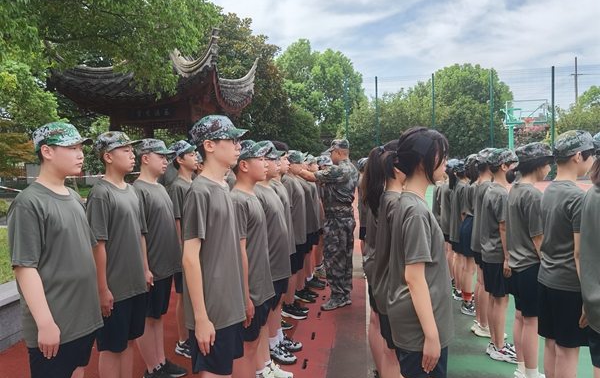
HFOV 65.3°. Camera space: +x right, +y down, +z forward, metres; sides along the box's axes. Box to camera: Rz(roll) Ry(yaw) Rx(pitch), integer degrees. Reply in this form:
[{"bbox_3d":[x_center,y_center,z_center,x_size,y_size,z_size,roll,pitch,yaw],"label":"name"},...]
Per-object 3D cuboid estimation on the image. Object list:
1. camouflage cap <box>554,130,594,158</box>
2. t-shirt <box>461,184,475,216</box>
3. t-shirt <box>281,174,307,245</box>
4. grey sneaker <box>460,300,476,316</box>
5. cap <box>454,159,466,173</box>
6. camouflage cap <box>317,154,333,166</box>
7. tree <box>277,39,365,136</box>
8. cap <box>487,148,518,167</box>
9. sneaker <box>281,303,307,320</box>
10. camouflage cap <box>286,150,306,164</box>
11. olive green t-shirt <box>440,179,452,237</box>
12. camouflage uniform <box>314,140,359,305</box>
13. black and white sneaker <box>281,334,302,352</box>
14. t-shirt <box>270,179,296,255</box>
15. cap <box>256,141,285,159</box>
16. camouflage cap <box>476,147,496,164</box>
[{"bbox_3d":[1.516,-0.243,2.546,0.265,0.135,0.185,-7,3,8],"label":"camouflage cap"},{"bbox_3d":[1.692,0.118,4.556,0.260,0.410,0.410,-1,3,5],"label":"t-shirt"},{"bbox_3d":[-0.072,0.209,4.871,0.280,0.720,0.440,0,3,8],"label":"t-shirt"},{"bbox_3d":[1.763,1.191,4.716,0.270,0.130,0.100,0,4,25],"label":"grey sneaker"},{"bbox_3d":[1.847,-0.267,5.217,0.250,0.140,0.180,-1,3,7],"label":"cap"},{"bbox_3d":[0.349,-0.417,6.737,0.250,0.140,0.180,0,3,8],"label":"camouflage cap"},{"bbox_3d":[1.238,-5.966,34.814,7.300,10.200,7.300,-1,4,8],"label":"tree"},{"bbox_3d":[1.580,-0.238,3.654,0.245,0.140,0.180,-1,3,7],"label":"cap"},{"bbox_3d":[-0.065,1.234,4.726,0.280,0.120,0.105,0,4,20],"label":"sneaker"},{"bbox_3d":[-0.063,-0.311,4.743,0.265,0.135,0.185,-6,3,8],"label":"camouflage cap"},{"bbox_3d":[1.798,0.242,5.458,0.260,0.640,0.430,-1,4,8],"label":"olive green t-shirt"},{"bbox_3d":[0.395,0.346,4.909,0.460,1.670,0.500,0,3,6],"label":"camouflage uniform"},{"bbox_3d":[-0.129,1.292,3.929,0.280,0.120,0.105,-1,4,12],"label":"black and white sneaker"},{"bbox_3d":[-0.142,0.239,3.792,0.270,0.660,0.450,-1,4,8],"label":"t-shirt"},{"bbox_3d":[-0.229,-0.278,3.409,0.260,0.140,0.180,0,3,8],"label":"cap"},{"bbox_3d":[1.641,-0.290,4.021,0.250,0.135,0.180,0,3,6],"label":"camouflage cap"}]

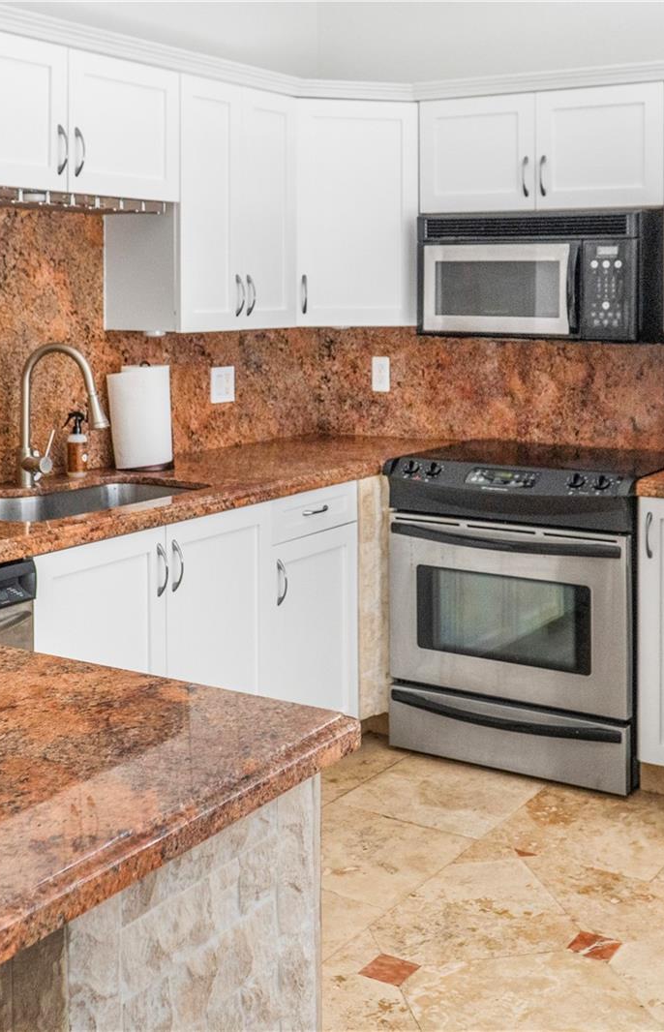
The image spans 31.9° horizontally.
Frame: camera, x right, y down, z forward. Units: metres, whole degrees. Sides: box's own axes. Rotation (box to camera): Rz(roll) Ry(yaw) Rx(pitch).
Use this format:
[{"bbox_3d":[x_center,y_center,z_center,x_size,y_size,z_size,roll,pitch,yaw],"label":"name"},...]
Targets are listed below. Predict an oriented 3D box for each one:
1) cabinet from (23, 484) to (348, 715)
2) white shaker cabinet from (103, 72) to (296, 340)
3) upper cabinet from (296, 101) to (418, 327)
[{"bbox_3d":[-0.540,0.374,3.273,0.615,0.820,1.388,6,11,33],"label":"cabinet"},{"bbox_3d":[-0.401,-0.985,3.752,0.316,0.758,0.603,6,11,33],"label":"white shaker cabinet"},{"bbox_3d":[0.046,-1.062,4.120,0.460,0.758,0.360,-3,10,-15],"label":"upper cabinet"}]

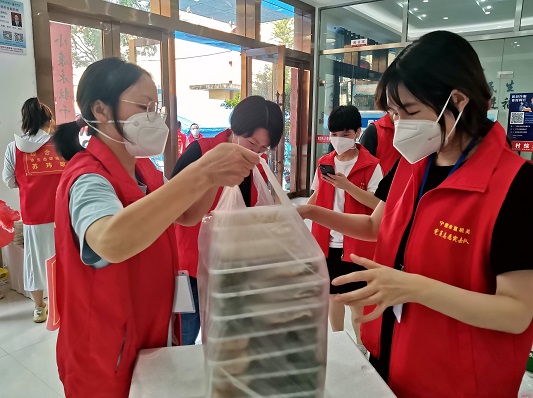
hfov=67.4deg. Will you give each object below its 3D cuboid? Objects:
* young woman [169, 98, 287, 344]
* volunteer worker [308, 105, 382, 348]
[{"bbox_3d":[-0.175,0.326,1.862,0.500,1.580,0.550,-10,16,-44],"label":"young woman"},{"bbox_3d":[0.477,0.237,2.403,0.460,1.560,0.360,5,12,22],"label":"volunteer worker"}]

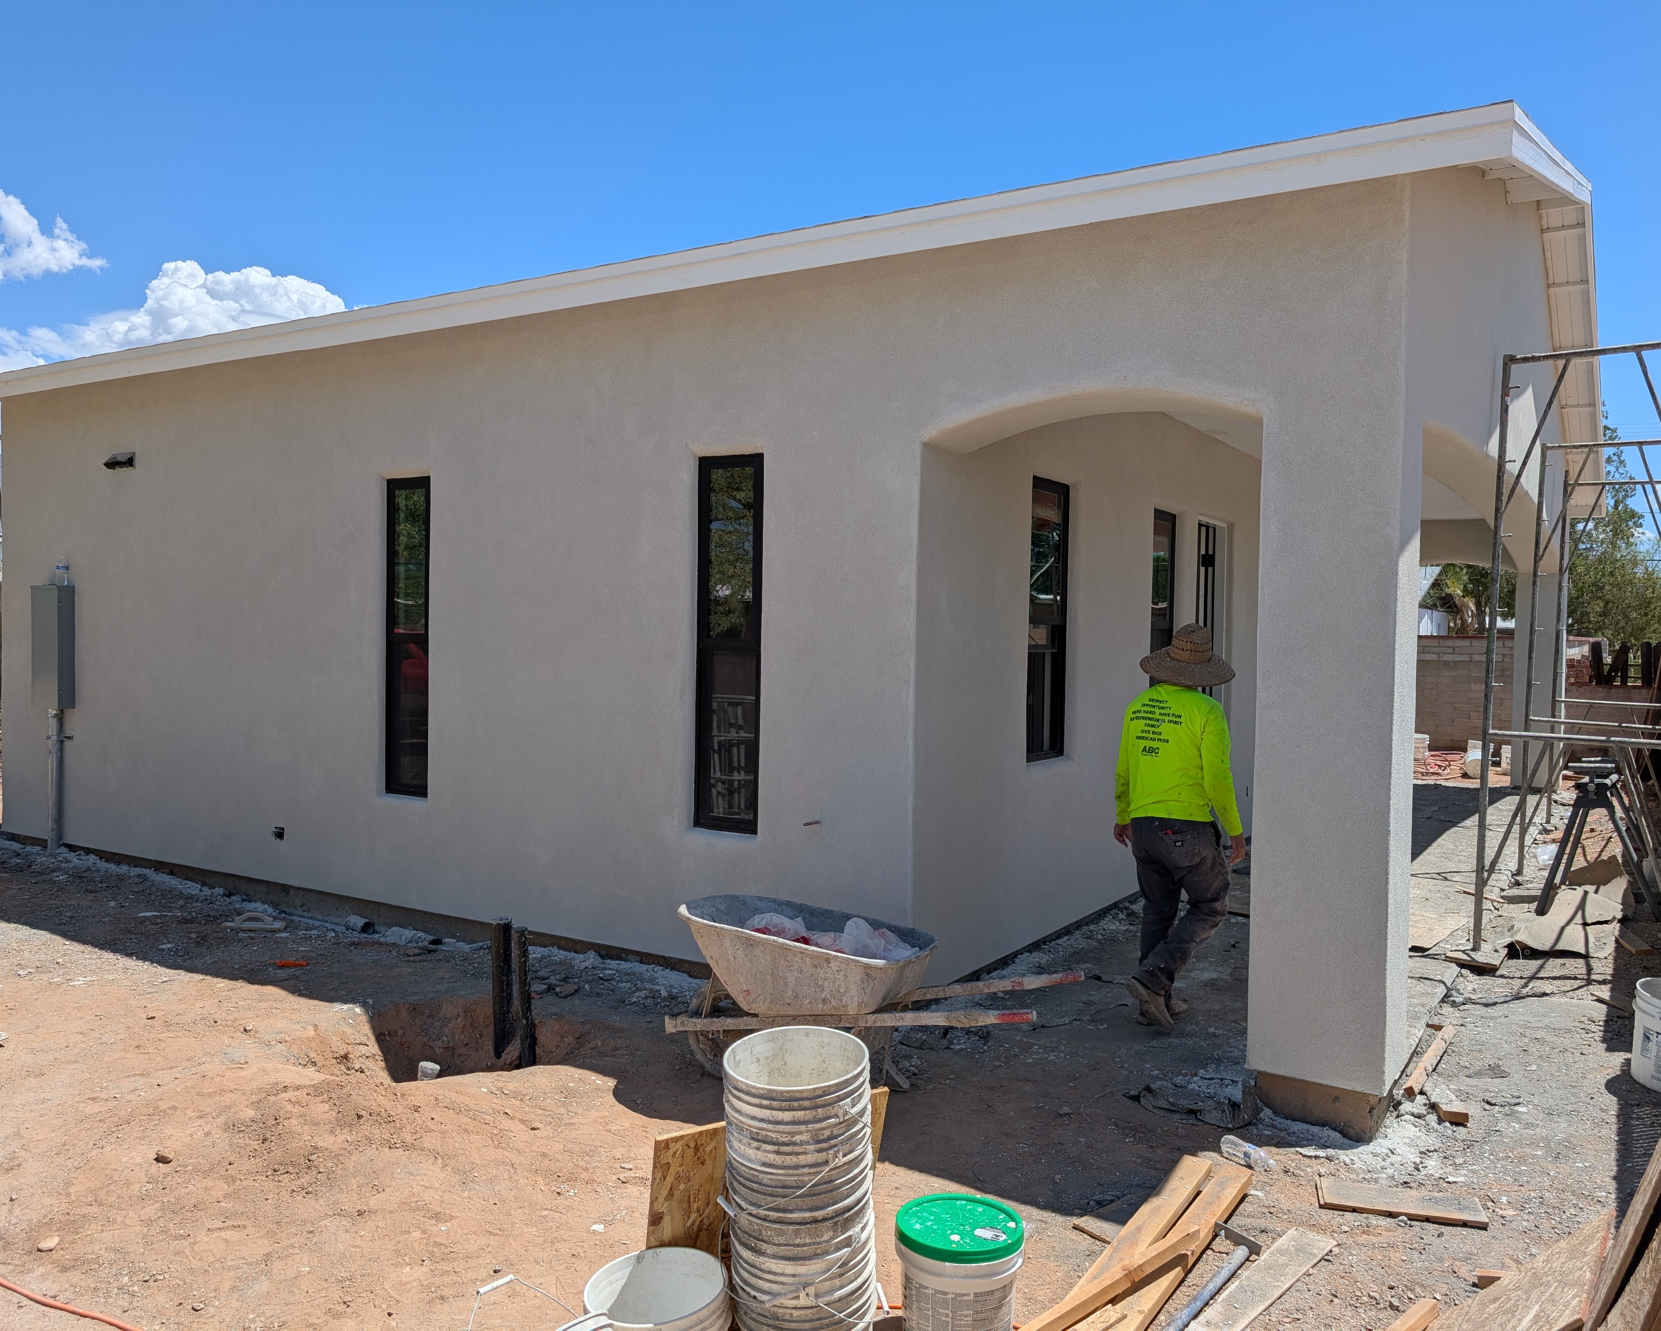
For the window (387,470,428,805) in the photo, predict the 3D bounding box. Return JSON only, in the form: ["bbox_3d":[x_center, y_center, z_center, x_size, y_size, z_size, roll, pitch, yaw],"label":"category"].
[{"bbox_3d":[-2.465,-0.166,7.209,0.390,1.859,0.100,1,1,32],"label":"window"}]

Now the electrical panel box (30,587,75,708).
[{"bbox_3d":[-5.829,-0.136,9.204,0.395,0.915,0.125,1,1,32],"label":"electrical panel box"}]

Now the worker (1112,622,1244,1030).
[{"bbox_3d":[1.564,0.693,5.550,0.560,1.782,0.500,1,1,31],"label":"worker"}]

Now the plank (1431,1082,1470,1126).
[{"bbox_3d":[2.312,1.649,4.610,0.088,0.038,0.270,1,1,12],"label":"plank"}]

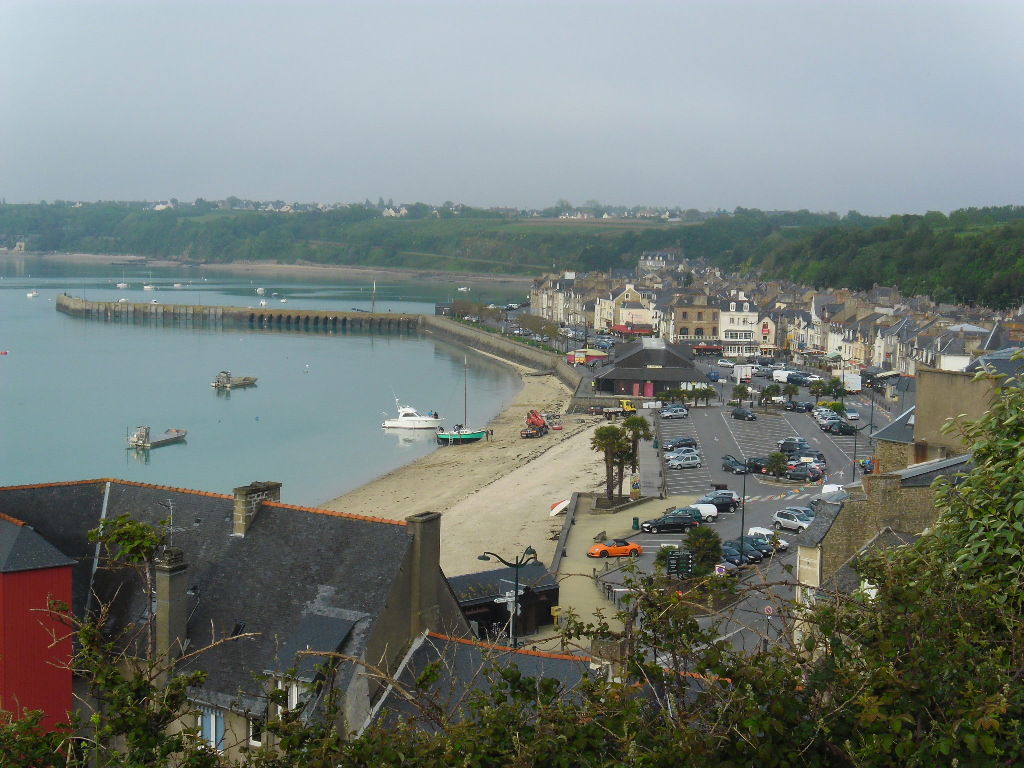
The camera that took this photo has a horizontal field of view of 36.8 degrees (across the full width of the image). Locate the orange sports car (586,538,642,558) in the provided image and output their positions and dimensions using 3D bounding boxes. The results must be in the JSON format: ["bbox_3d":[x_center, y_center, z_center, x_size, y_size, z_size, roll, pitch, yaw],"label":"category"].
[{"bbox_3d":[8.043,12.453,117.432,4.340,1.290,1.800,0,6,-14],"label":"orange sports car"}]

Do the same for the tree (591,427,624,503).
[{"bbox_3d":[8.709,7.236,139.456,2.750,6.820,2.750,1,5,0],"label":"tree"}]

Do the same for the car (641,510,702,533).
[{"bbox_3d":[12.960,11.536,127.208,4.760,1.500,1.810,0,6,-11],"label":"car"}]

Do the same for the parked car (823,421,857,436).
[{"bbox_3d":[42.332,5.642,196.865,3.850,1.450,1.660,-1,6,-23],"label":"parked car"}]

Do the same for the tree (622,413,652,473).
[{"bbox_3d":[11.641,6.763,142.229,2.800,7.380,2.800,1,5,0],"label":"tree"}]

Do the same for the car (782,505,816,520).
[{"bbox_3d":[24.770,11.429,131.523,1.720,1.480,4.200,-4,7,-43],"label":"car"}]

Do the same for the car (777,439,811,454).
[{"bbox_3d":[33.384,7.074,178.740,4.050,1.600,1.740,5,6,33],"label":"car"}]

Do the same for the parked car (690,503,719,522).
[{"bbox_3d":[15.659,11.091,132.311,4.000,1.550,1.650,0,6,-10],"label":"parked car"}]

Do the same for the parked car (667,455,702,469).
[{"bbox_3d":[18.383,8.253,163.530,3.750,1.400,1.620,-2,6,-32],"label":"parked car"}]

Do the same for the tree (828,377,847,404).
[{"bbox_3d":[50.570,1.100,238.950,2.800,4.510,2.800,1,5,4],"label":"tree"}]

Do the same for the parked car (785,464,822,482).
[{"bbox_3d":[30.980,9.460,164.300,3.850,1.450,1.680,5,7,39],"label":"parked car"}]

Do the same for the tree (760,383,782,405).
[{"bbox_3d":[38.810,1.890,231.000,3.200,4.060,3.200,1,5,4],"label":"tree"}]

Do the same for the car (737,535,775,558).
[{"bbox_3d":[19.570,13.110,124.220,1.700,1.460,3.900,-2,6,-27],"label":"car"}]

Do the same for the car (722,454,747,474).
[{"bbox_3d":[24.570,8.870,169.260,1.680,1.460,3.850,-1,6,-23],"label":"car"}]

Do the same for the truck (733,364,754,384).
[{"bbox_3d":[39.975,-1.882,266.598,2.100,3.050,5.700,1,6,-8],"label":"truck"}]

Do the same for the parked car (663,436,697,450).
[{"bbox_3d":[20.320,7.220,185.720,4.150,1.470,1.730,-2,6,-26],"label":"parked car"}]

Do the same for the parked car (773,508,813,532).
[{"bbox_3d":[23.867,11.540,129.125,1.760,1.670,4.200,-4,7,-43],"label":"parked car"}]

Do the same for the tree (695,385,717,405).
[{"bbox_3d":[29.810,1.790,235.390,3.200,3.110,3.200,1,5,4],"label":"tree"}]

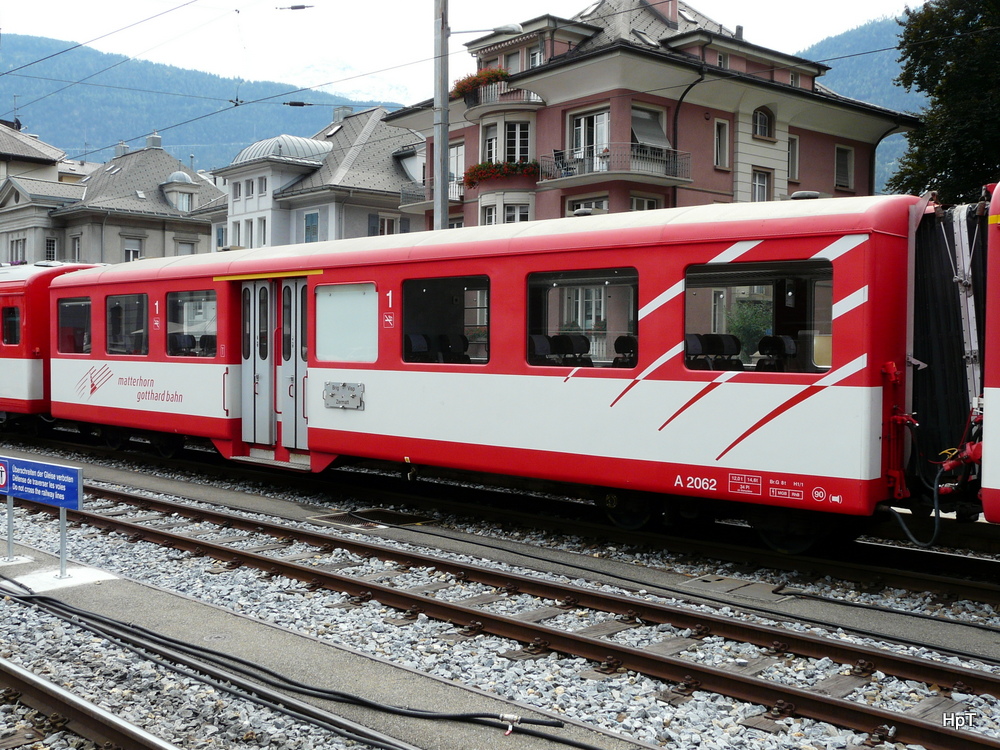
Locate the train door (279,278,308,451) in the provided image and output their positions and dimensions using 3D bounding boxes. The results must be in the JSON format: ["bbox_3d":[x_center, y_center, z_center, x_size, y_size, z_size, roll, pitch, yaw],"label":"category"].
[{"bbox_3d":[-2.724,-0.153,14.092,0.670,2.292,0.080,2,2,43],"label":"train door"}]

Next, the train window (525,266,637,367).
[{"bbox_3d":[0.829,-0.570,10.542,1.437,0.991,0.080,2,2,43],"label":"train window"}]

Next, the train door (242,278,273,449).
[{"bbox_3d":[-3.434,-0.178,14.748,0.670,2.292,0.080,2,2,43],"label":"train door"}]

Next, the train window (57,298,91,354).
[{"bbox_3d":[-7.398,-0.852,18.136,1.295,0.995,0.080,2,2,43],"label":"train window"}]

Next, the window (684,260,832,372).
[{"bbox_3d":[2.270,-0.514,9.212,1.448,0.981,0.080,2,2,43],"label":"window"}]

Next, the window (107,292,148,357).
[{"bbox_3d":[-6.025,-0.798,16.869,1.404,0.991,0.080,2,2,43],"label":"window"}]

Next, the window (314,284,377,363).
[{"bbox_3d":[-1.920,-0.658,13.080,1.267,0.998,0.080,2,2,43],"label":"window"}]

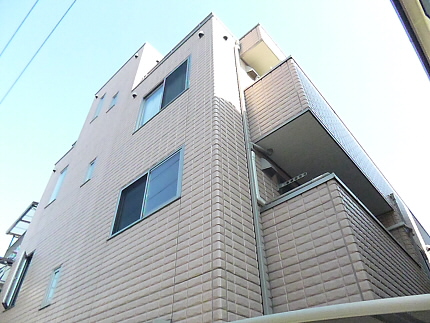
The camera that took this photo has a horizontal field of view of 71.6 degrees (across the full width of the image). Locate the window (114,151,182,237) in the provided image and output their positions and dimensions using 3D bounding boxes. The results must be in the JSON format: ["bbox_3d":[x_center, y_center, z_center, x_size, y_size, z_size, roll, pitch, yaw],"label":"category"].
[{"bbox_3d":[-1.075,0.509,4.692,1.705,0.996,0.110,-31,-50,30],"label":"window"}]

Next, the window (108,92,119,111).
[{"bbox_3d":[-3.132,-1.861,9.247,0.396,0.761,0.110,-31,-50,30],"label":"window"}]

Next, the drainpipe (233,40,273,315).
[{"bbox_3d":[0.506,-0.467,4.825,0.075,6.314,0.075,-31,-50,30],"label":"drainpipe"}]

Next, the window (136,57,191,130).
[{"bbox_3d":[-1.116,-1.446,6.453,1.699,1.243,0.110,-31,-50,30],"label":"window"}]

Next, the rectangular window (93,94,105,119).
[{"bbox_3d":[-3.954,-1.887,10.260,0.436,1.363,0.110,-31,-50,30],"label":"rectangular window"}]

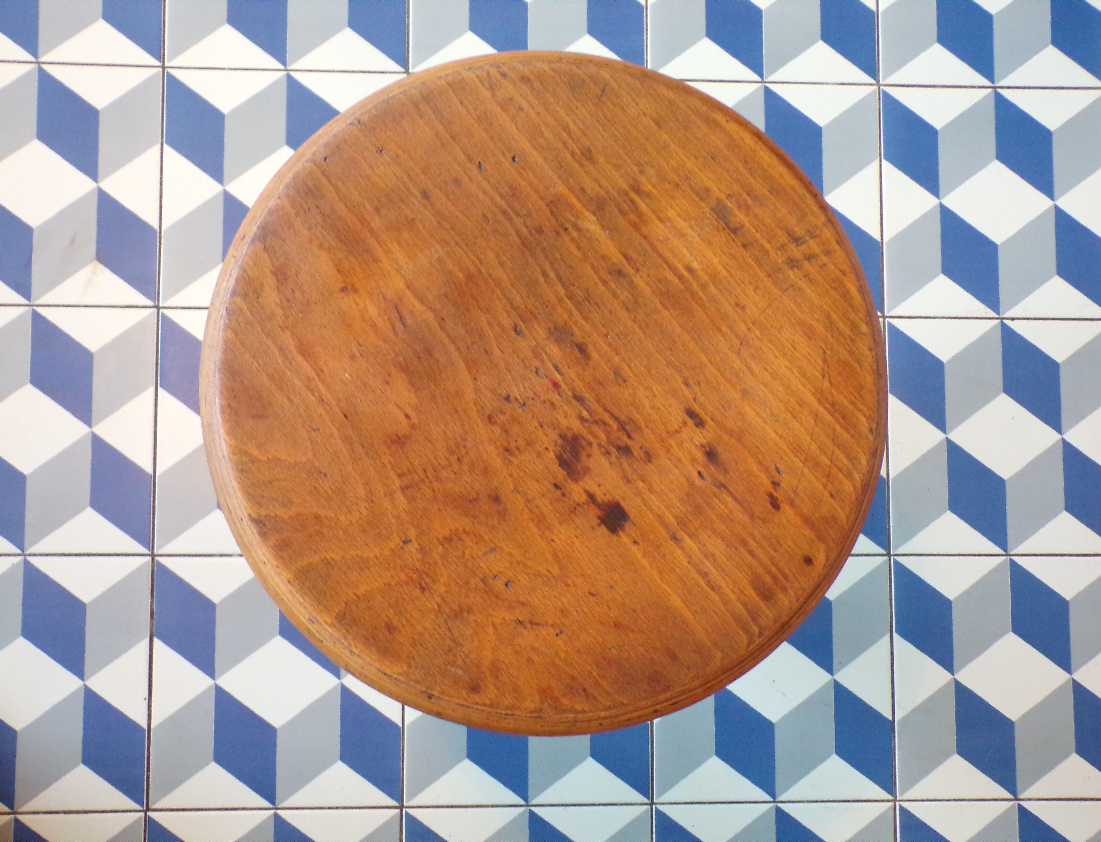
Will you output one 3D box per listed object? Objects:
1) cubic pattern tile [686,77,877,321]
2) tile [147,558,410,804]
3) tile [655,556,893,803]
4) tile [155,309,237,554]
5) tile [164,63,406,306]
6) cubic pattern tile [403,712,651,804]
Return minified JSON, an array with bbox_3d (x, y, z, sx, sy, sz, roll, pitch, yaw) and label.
[{"bbox_3d":[0.181,-0.188,1.152,0.198,0.010,0.198,0,85,-4],"label":"cubic pattern tile"},{"bbox_3d":[-0.218,0.208,1.093,0.198,0.010,0.198,0,85,-4],"label":"tile"},{"bbox_3d":[0.181,0.211,1.120,0.198,0.010,0.198,0,85,-4],"label":"tile"},{"bbox_3d":[-0.218,0.009,1.110,0.198,0.010,0.198,0,85,-4],"label":"tile"},{"bbox_3d":[-0.218,-0.190,1.126,0.198,0.010,0.198,0,85,-4],"label":"tile"},{"bbox_3d":[-0.019,0.210,1.107,0.198,0.010,0.198,0,85,-4],"label":"cubic pattern tile"}]

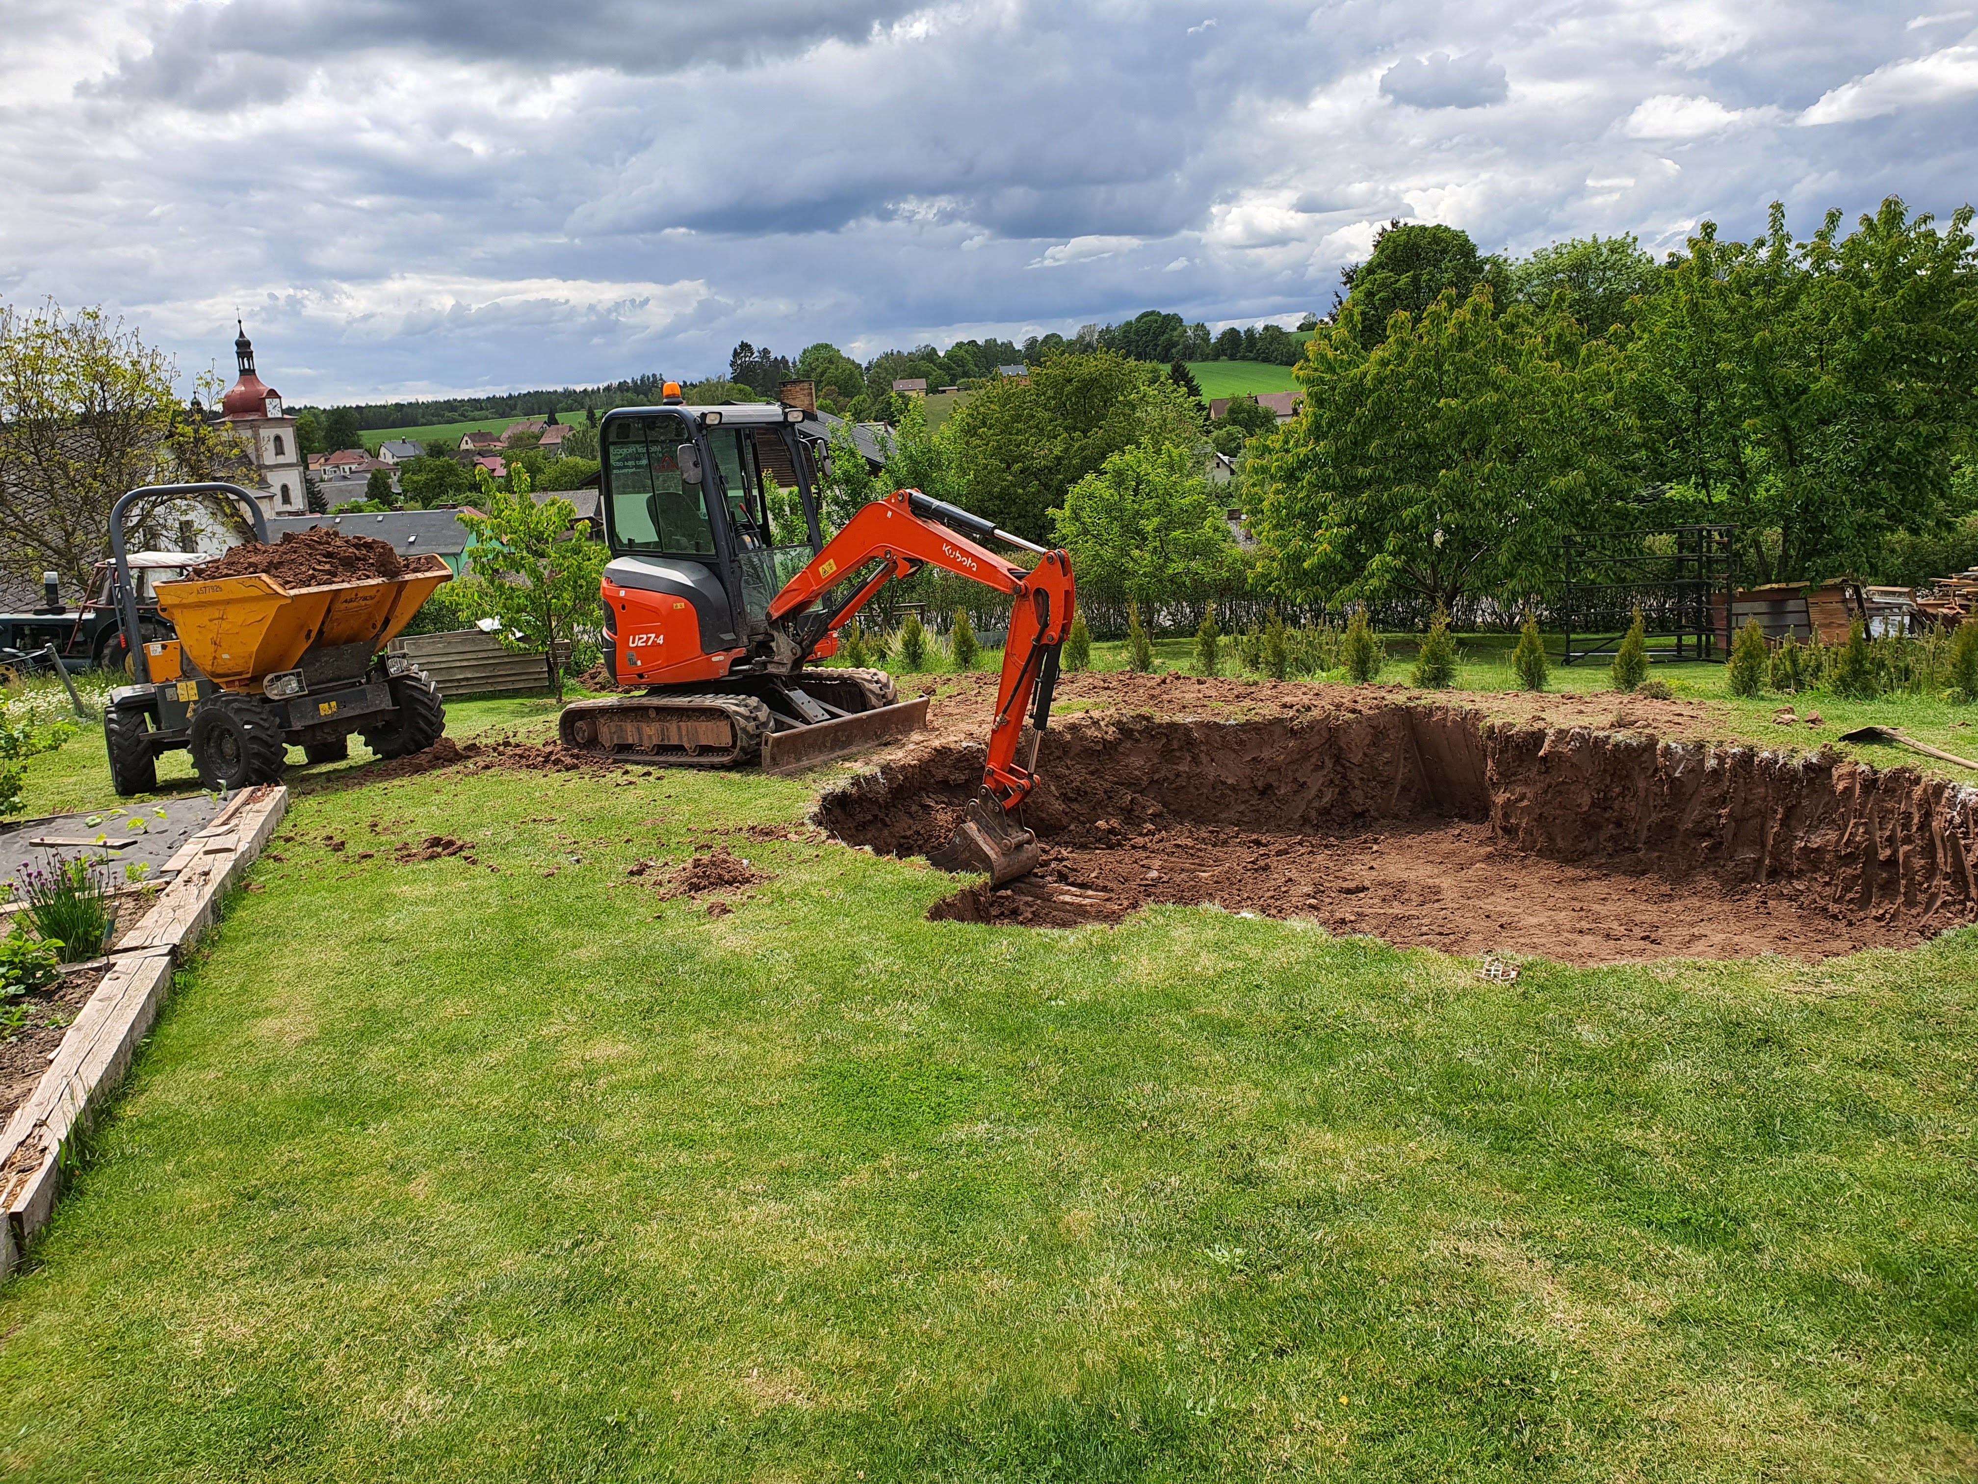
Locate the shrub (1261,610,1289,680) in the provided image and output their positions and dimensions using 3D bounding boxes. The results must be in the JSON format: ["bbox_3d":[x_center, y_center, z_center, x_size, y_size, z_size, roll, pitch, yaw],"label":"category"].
[{"bbox_3d":[2.338,-0.790,12.150,0.221,0.581,0.221,-4,9,0],"label":"shrub"}]

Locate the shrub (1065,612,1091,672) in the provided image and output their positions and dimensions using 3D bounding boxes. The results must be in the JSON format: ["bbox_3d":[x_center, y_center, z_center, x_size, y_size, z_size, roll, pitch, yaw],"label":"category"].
[{"bbox_3d":[0.800,-0.922,13.502,0.266,0.560,0.266,-4,10,0],"label":"shrub"}]

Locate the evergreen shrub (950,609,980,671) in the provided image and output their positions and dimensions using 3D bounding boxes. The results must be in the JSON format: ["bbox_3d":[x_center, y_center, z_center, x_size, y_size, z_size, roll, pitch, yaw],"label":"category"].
[{"bbox_3d":[-0.223,-0.992,14.290,0.281,0.588,0.281,-4,10,0],"label":"evergreen shrub"}]

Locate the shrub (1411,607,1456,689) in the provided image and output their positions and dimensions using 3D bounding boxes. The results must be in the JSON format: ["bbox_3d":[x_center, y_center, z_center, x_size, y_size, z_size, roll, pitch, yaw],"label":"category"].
[{"bbox_3d":[3.370,-0.708,11.250,0.316,0.632,0.316,-4,9,0],"label":"shrub"}]

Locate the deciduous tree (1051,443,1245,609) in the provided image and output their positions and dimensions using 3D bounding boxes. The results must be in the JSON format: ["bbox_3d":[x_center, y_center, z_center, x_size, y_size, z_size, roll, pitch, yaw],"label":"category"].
[{"bbox_3d":[1.727,-2.207,16.200,2.056,2.174,1.938,-4,9,0],"label":"deciduous tree"}]

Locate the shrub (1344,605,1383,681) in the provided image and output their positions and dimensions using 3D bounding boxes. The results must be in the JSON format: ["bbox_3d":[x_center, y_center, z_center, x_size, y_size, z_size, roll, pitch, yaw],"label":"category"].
[{"bbox_3d":[2.921,-0.771,11.578,0.311,0.590,0.311,-4,10,0],"label":"shrub"}]

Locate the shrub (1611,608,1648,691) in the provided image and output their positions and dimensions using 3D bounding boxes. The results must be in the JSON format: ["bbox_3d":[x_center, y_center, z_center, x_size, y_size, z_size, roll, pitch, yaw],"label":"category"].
[{"bbox_3d":[4.375,-0.630,10.160,0.263,0.569,0.263,-4,10,0],"label":"shrub"}]

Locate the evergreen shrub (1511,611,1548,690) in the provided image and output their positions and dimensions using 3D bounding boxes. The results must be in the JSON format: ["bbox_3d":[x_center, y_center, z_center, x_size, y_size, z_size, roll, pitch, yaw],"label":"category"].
[{"bbox_3d":[3.932,-0.657,10.800,0.247,0.584,0.247,-4,9,0],"label":"evergreen shrub"}]

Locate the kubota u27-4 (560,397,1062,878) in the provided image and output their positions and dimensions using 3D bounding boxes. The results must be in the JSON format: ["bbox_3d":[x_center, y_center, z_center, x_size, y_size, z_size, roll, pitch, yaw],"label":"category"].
[{"bbox_3d":[-1.113,-0.766,10.174,4.000,3.280,1.550,2,11,35],"label":"kubota u27-4"}]

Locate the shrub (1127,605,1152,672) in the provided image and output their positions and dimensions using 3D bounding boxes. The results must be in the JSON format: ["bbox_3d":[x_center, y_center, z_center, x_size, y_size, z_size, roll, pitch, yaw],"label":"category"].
[{"bbox_3d":[1.318,-0.903,13.000,0.237,0.615,0.237,-4,9,0],"label":"shrub"}]

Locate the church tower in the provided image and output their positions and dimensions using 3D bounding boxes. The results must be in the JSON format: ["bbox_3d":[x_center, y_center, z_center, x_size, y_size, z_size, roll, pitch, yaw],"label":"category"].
[{"bbox_3d":[-74.060,-30.430,150.310,5.800,24.360,5.800,-1,10,20],"label":"church tower"}]

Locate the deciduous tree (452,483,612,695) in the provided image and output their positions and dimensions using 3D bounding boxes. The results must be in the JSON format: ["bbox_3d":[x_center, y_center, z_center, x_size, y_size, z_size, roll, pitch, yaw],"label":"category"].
[{"bbox_3d":[-4.403,-1.487,14.300,1.487,2.186,1.413,-4,9,0],"label":"deciduous tree"}]

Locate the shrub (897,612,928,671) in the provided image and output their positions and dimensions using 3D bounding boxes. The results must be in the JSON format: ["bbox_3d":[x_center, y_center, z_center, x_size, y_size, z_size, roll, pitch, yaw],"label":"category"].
[{"bbox_3d":[-0.752,-0.991,14.608,0.302,0.558,0.302,-4,10,0],"label":"shrub"}]

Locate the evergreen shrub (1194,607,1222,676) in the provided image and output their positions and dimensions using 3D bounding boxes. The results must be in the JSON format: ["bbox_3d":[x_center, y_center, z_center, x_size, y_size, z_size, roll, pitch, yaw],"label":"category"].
[{"bbox_3d":[1.850,-0.854,12.572,0.260,0.580,0.260,-4,10,0],"label":"evergreen shrub"}]

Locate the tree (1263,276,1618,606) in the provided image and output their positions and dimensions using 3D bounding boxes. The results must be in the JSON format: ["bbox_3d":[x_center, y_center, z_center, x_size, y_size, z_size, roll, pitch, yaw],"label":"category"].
[{"bbox_3d":[4.532,-2.840,15.000,3.682,3.542,3.511,-4,9,0],"label":"tree"}]

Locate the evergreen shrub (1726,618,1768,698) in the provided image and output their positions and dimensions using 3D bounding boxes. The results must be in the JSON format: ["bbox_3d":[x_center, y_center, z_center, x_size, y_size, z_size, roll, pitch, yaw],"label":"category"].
[{"bbox_3d":[4.915,-0.551,9.624,0.269,0.511,0.269,-4,10,0],"label":"evergreen shrub"}]

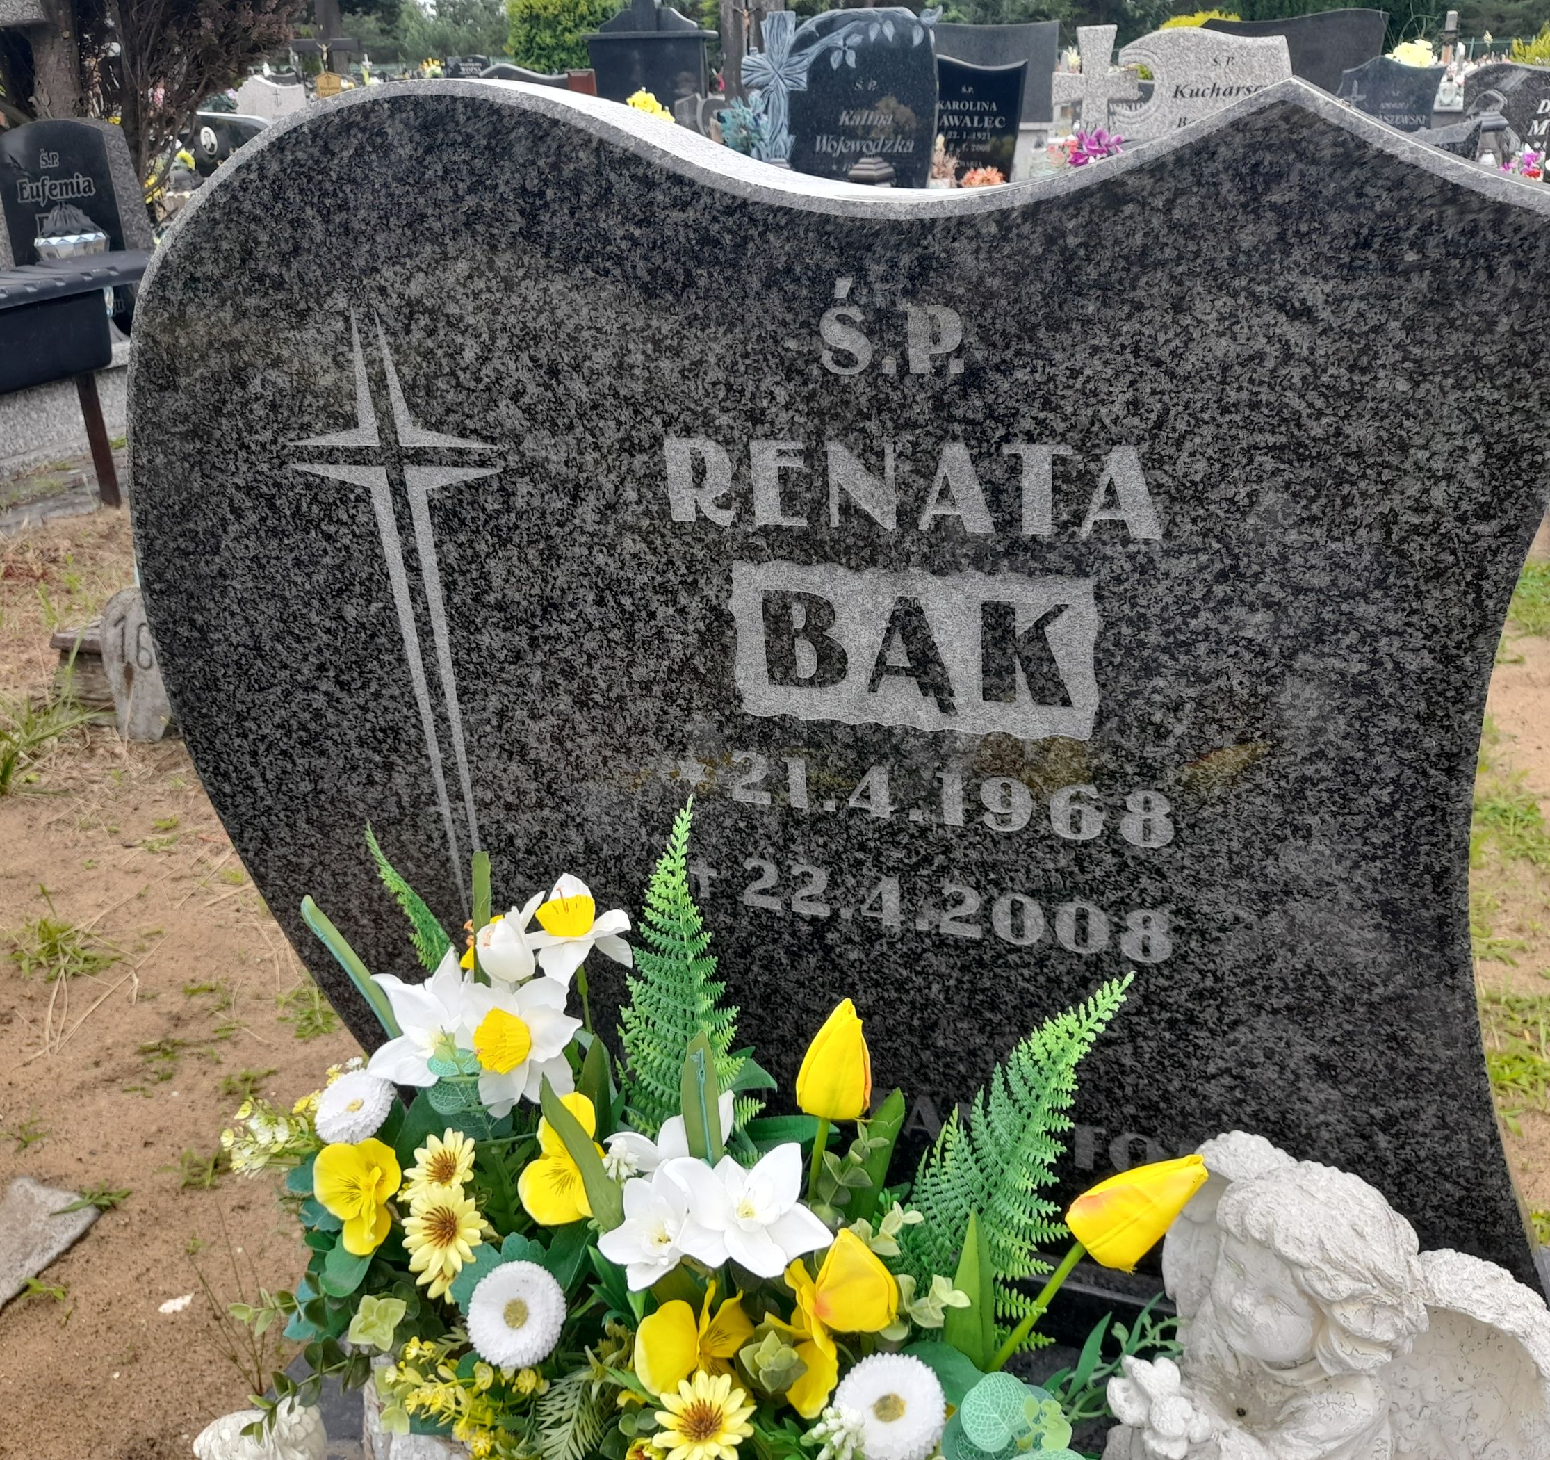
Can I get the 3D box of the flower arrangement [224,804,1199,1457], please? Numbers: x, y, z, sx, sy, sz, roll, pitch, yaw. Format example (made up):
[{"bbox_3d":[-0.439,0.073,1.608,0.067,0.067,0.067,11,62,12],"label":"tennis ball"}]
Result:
[{"bbox_3d":[-0.072,0.346,0.862,0.580,0.440,0.400,5,28,20],"label":"flower arrangement"}]

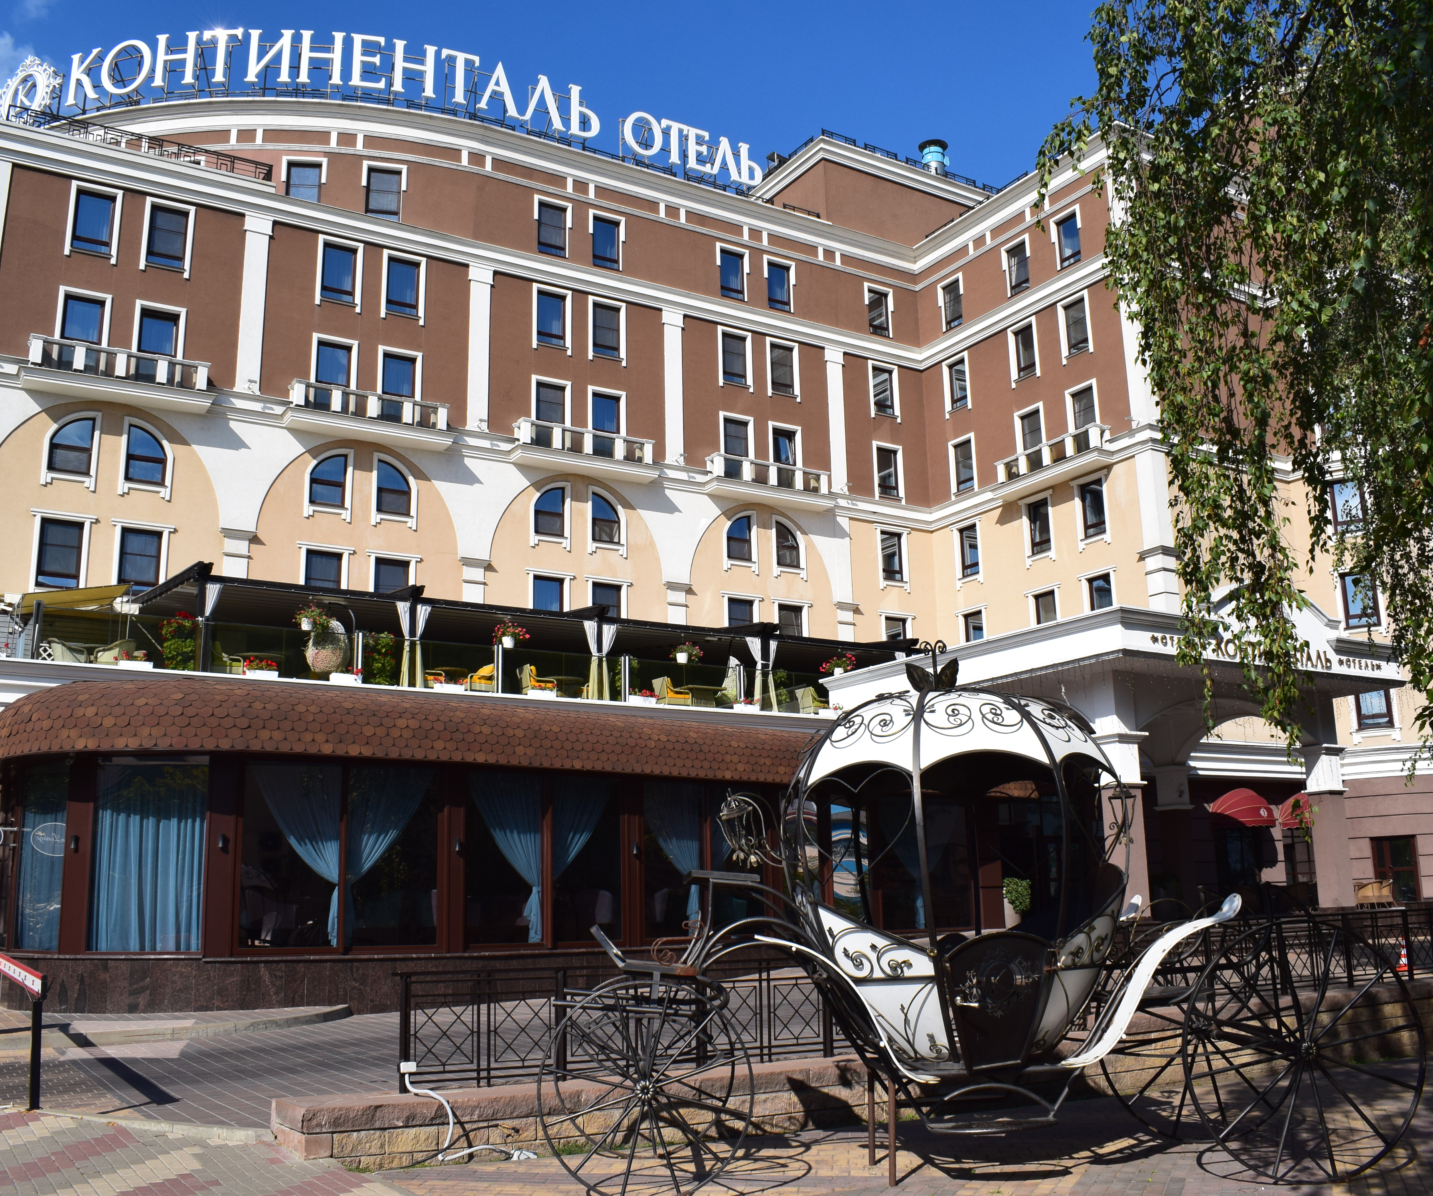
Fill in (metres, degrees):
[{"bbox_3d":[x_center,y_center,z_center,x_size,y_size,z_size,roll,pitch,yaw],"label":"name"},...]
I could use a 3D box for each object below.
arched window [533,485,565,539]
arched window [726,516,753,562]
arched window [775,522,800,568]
[{"bbox_3d":[-5.320,-2.727,42.962,1.037,1.546,0.150,7,-16,-30],"label":"arched window"},{"bbox_3d":[0.861,-2.137,48.777,1.124,1.679,0.154,7,-15,-30],"label":"arched window"},{"bbox_3d":[2.513,-1.936,47.731,1.000,1.700,0.150,7,-16,-28],"label":"arched window"}]

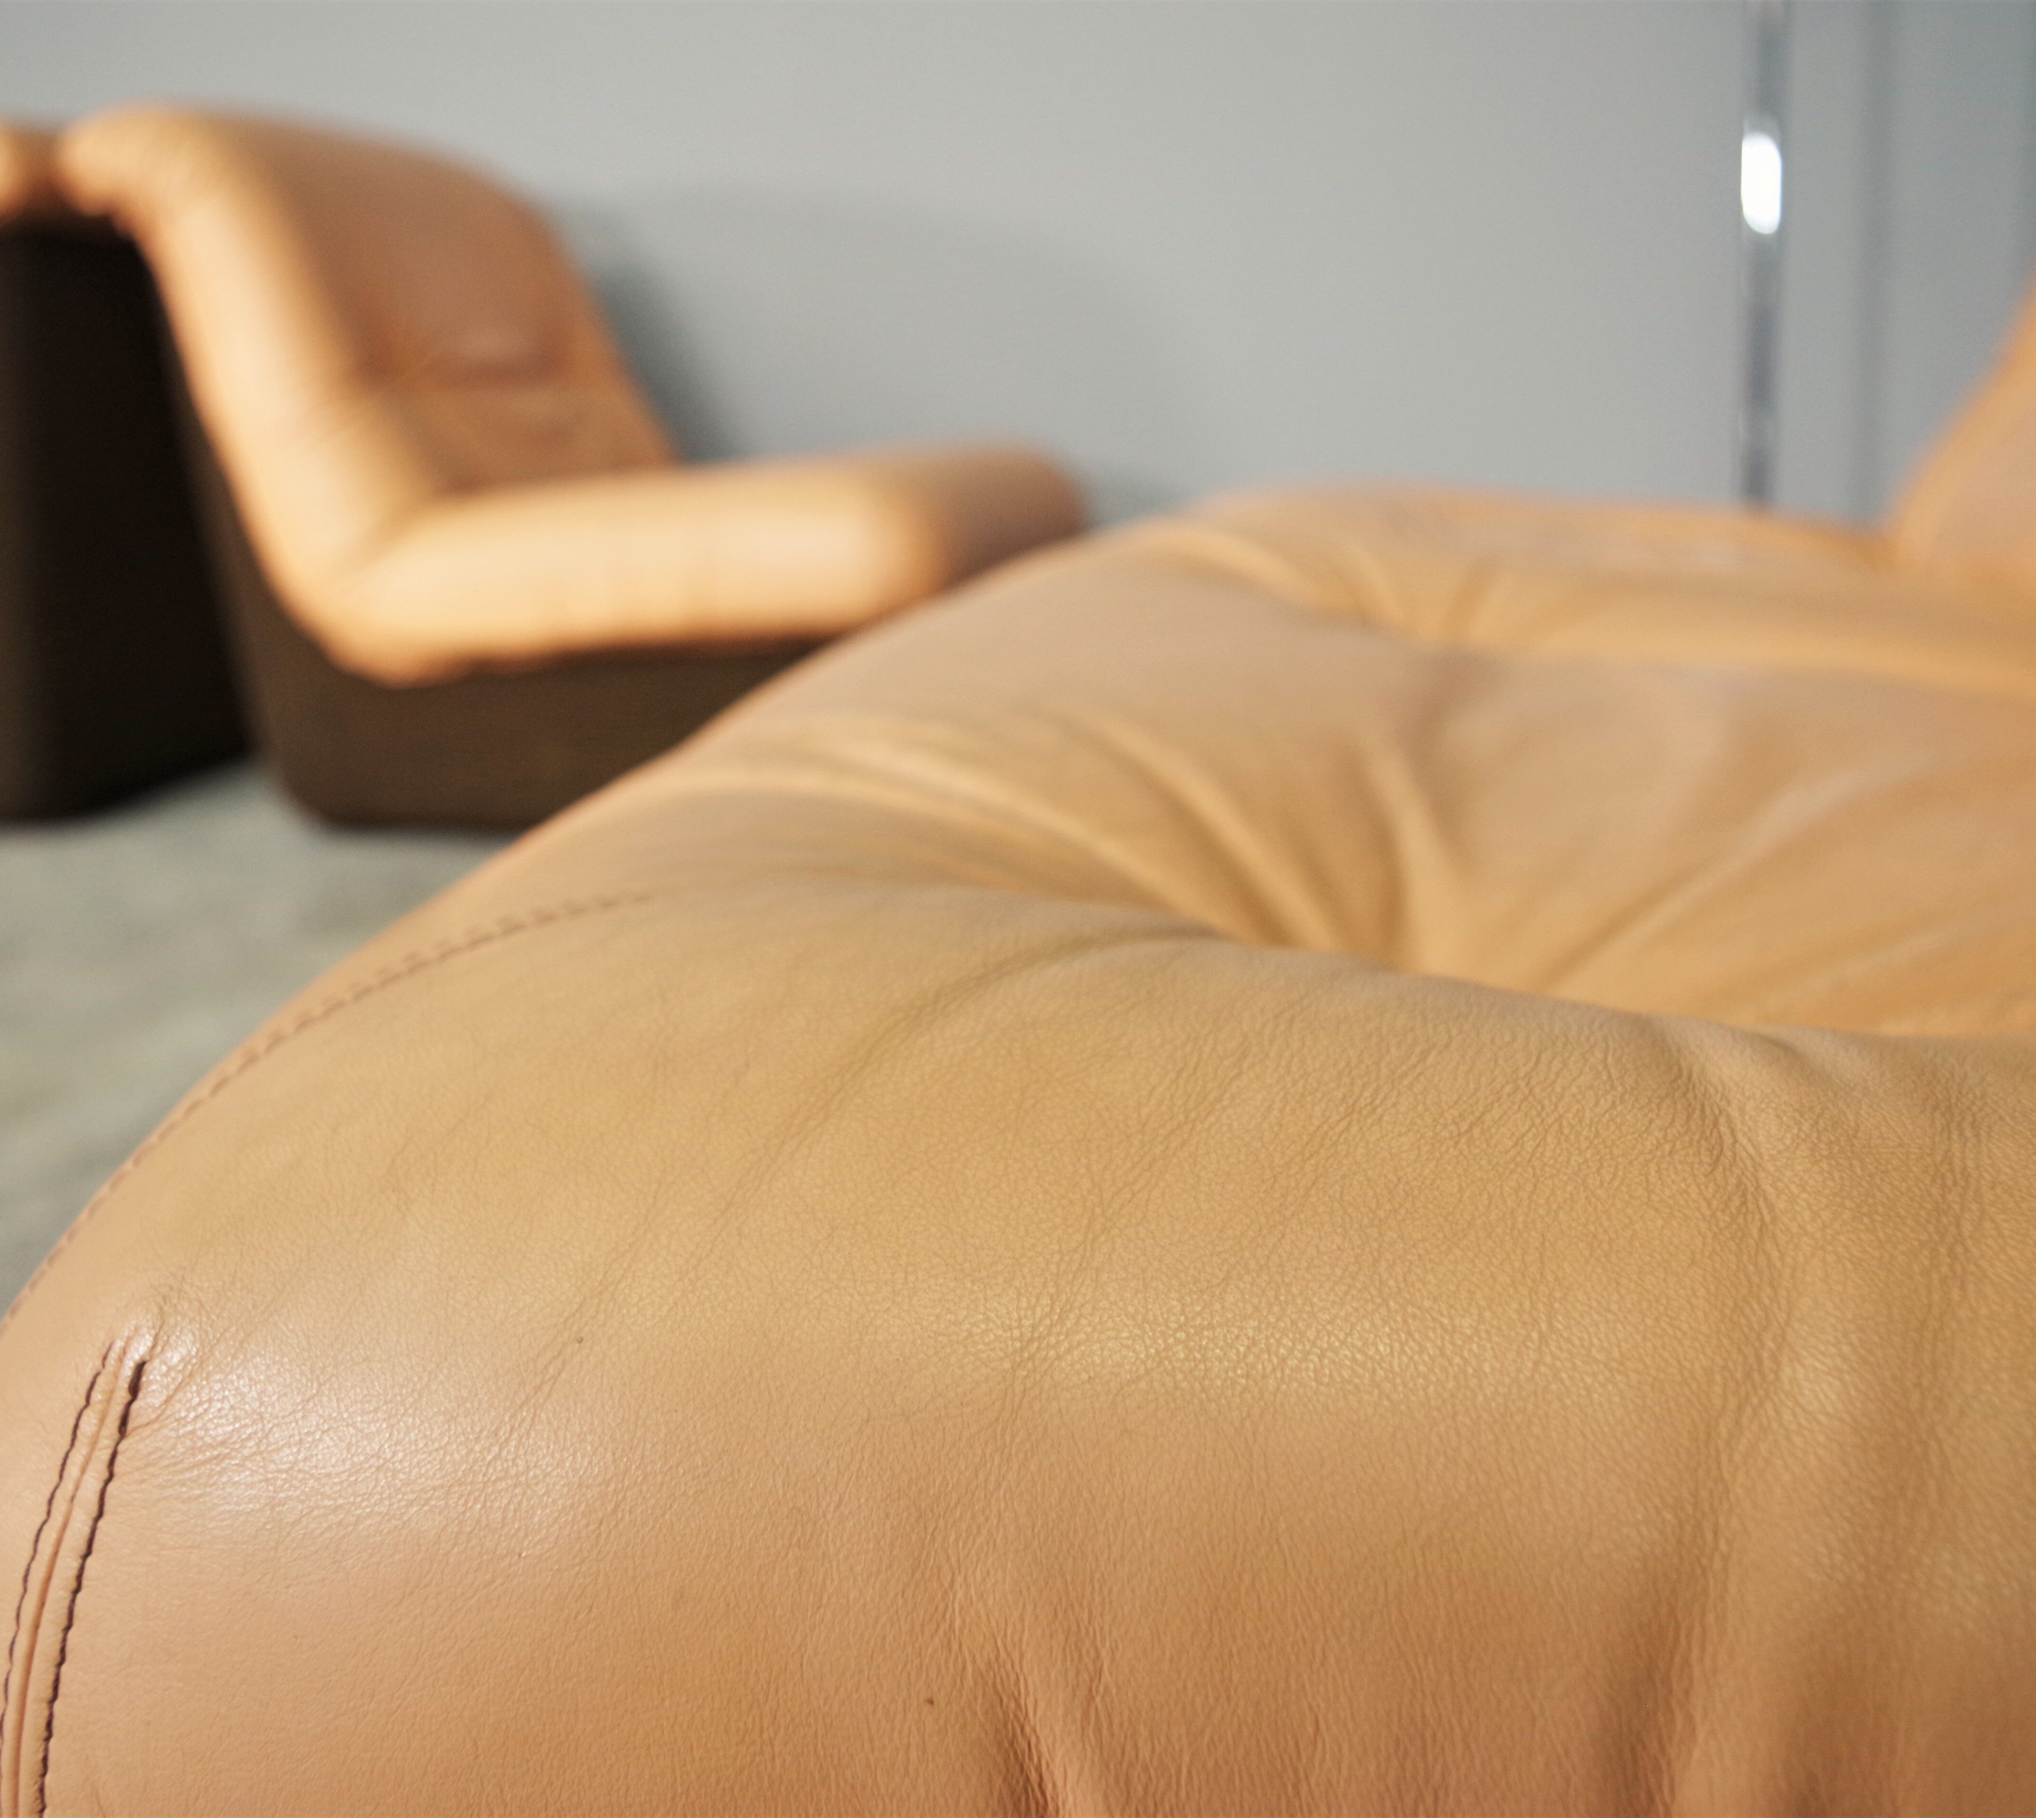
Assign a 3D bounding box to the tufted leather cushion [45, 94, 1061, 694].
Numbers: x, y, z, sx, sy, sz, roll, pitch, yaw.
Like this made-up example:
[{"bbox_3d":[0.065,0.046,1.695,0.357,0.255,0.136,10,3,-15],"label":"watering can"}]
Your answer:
[{"bbox_3d":[-0.407,-0.567,2.259,0.900,0.560,0.720,2,15,13],"label":"tufted leather cushion"}]

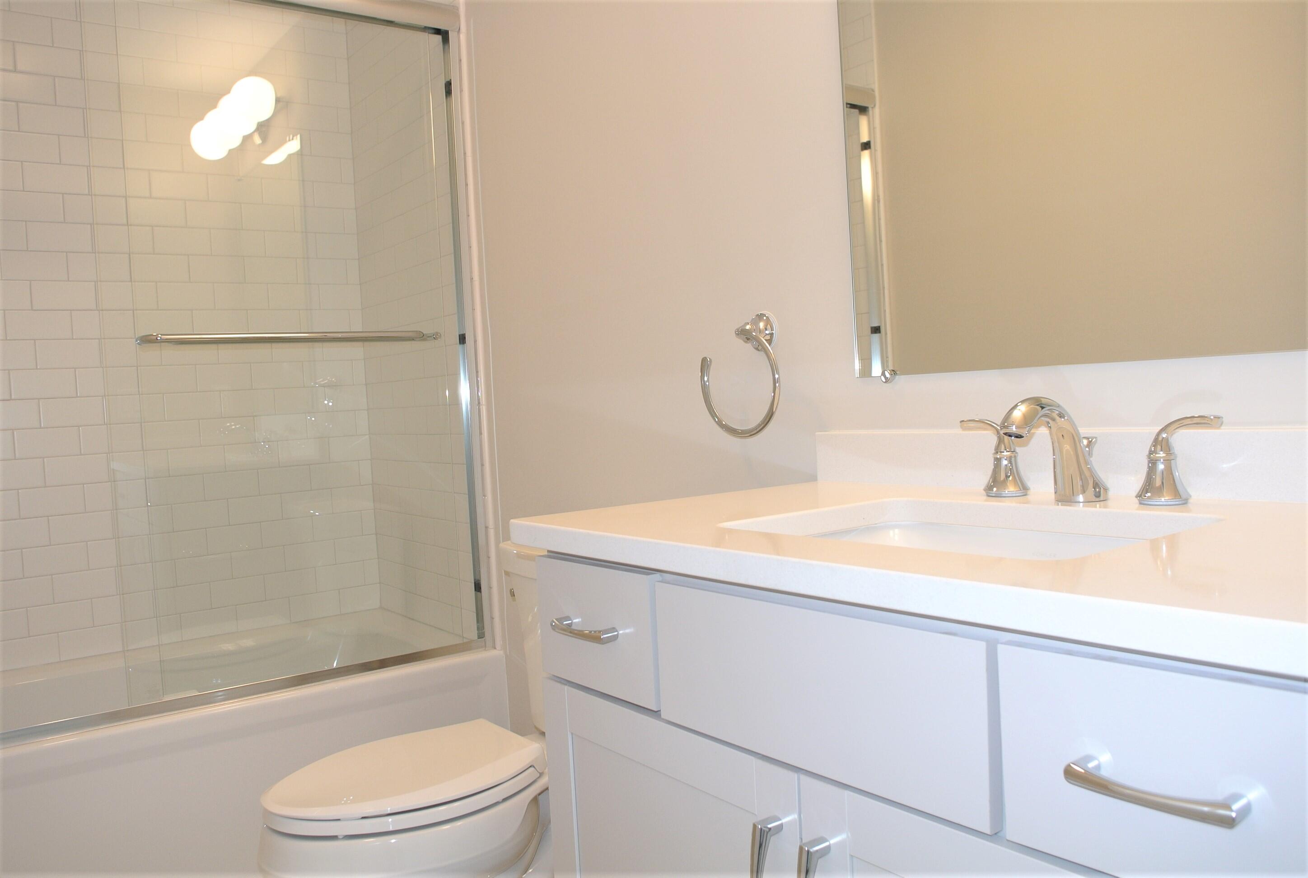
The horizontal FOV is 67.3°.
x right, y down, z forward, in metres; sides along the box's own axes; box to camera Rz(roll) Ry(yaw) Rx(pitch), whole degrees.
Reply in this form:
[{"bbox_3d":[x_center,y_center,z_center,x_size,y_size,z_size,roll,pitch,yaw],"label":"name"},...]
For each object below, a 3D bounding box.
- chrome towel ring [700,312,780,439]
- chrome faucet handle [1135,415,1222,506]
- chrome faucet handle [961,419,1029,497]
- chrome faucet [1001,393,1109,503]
[{"bbox_3d":[0.169,-0.108,1.656,0.073,0.212,0.196,-5,3,-37],"label":"chrome towel ring"},{"bbox_3d":[0.579,0.024,1.077,0.058,0.098,0.091,-5,3,-37],"label":"chrome faucet handle"},{"bbox_3d":[0.423,0.022,1.225,0.058,0.096,0.093,-5,3,-37],"label":"chrome faucet handle"},{"bbox_3d":[0.455,0.016,1.114,0.182,0.126,0.058,-5,3,-37],"label":"chrome faucet"}]

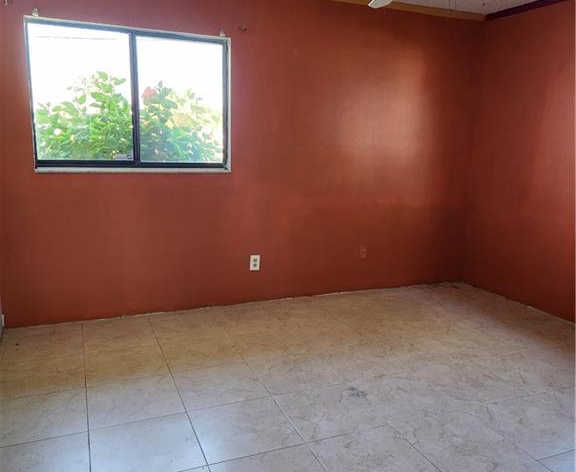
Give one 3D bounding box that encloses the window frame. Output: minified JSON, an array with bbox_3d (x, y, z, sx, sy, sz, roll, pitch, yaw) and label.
[{"bbox_3d":[-1.048,-0.933,3.560,1.340,0.970,0.100,-3,12,-23],"label":"window frame"}]

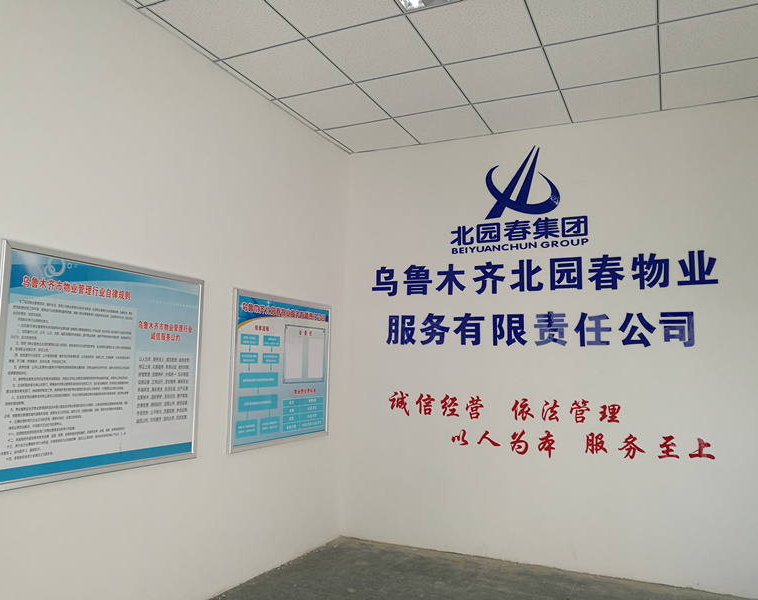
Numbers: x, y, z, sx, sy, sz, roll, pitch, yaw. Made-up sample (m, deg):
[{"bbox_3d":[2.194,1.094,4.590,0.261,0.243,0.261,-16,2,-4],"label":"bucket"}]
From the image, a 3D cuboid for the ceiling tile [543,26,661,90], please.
[{"bbox_3d":[1.332,-1.418,3.691,0.600,0.020,0.600,-2,-7,25],"label":"ceiling tile"}]

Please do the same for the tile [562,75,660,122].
[{"bbox_3d":[1.582,-1.353,4.224,0.600,0.020,0.585,-2,-7,25],"label":"tile"}]

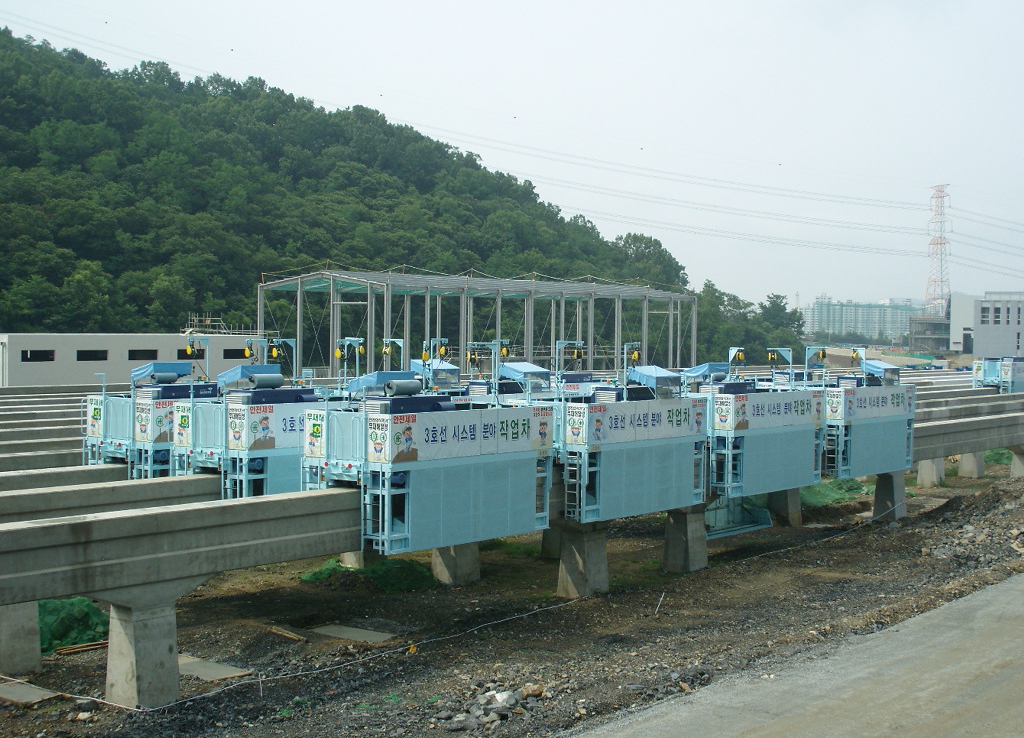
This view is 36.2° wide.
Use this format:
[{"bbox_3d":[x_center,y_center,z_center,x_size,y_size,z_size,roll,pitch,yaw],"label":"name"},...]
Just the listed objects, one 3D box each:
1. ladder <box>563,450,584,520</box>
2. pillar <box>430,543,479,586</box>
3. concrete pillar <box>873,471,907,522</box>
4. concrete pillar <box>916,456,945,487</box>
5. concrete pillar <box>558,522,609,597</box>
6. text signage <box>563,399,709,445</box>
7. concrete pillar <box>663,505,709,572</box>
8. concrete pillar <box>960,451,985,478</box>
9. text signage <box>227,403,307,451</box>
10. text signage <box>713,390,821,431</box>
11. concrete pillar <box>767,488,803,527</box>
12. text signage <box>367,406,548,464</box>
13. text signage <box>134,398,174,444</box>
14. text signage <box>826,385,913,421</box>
[{"bbox_3d":[1.775,3.436,45.835,0.500,2.040,0.120,3,2,37],"label":"ladder"},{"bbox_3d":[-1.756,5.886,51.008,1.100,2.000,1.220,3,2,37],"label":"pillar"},{"bbox_3d":[16.176,5.342,67.005,1.100,2.100,1.200,3,2,37],"label":"concrete pillar"},{"bbox_3d":[22.700,5.380,84.964,1.120,1.950,1.220,2,2,36],"label":"concrete pillar"},{"bbox_3d":[2.243,5.910,48.836,1.150,2.270,1.200,2,2,36],"label":"concrete pillar"},{"bbox_3d":[4.040,1.571,49.173,0.720,1.230,7.060,2,2,36],"label":"text signage"},{"bbox_3d":[5.892,5.698,53.223,1.100,2.150,1.200,3,2,37],"label":"concrete pillar"},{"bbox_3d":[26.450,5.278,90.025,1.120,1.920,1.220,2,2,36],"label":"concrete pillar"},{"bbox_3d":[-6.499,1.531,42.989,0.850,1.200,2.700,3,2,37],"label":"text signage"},{"bbox_3d":[9.329,1.449,56.311,0.720,1.230,6.750,2,2,36],"label":"text signage"},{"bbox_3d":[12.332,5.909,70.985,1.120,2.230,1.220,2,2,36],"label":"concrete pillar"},{"bbox_3d":[-1.201,1.693,42.099,0.720,1.230,7.030,2,2,36],"label":"text signage"},{"bbox_3d":[-9.931,1.420,44.237,0.850,1.200,1.200,3,2,37],"label":"text signage"},{"bbox_3d":[14.430,1.297,62.659,0.720,1.220,6.850,3,2,37],"label":"text signage"}]

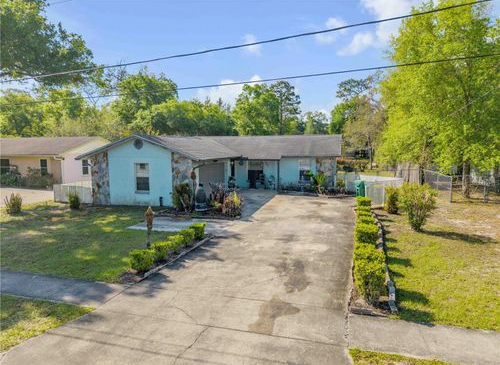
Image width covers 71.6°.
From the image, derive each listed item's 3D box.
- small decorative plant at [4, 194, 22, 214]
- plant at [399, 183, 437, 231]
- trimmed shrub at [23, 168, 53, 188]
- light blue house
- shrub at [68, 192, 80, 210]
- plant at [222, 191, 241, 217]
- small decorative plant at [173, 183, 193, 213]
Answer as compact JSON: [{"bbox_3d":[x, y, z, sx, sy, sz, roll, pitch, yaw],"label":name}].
[{"bbox_3d":[-11.675,1.041,17.060,0.560,0.830,0.550,2,7,17],"label":"small decorative plant"},{"bbox_3d":[6.381,0.940,13.123,1.350,1.750,1.300,1,8,18],"label":"plant"},{"bbox_3d":[-16.620,-0.370,26.998,2.000,1.500,1.250,1,8,18],"label":"trimmed shrub"},{"bbox_3d":[-0.688,-1.404,24.044,13.650,3.850,15.000,1,8,18],"label":"light blue house"},{"bbox_3d":[-9.391,0.944,18.506,0.620,0.900,0.620,0,6,0],"label":"shrub"},{"bbox_3d":[-0.849,0.972,16.097,0.800,1.150,0.800,1,8,18],"label":"plant"},{"bbox_3d":[-3.419,0.798,17.489,0.950,1.400,0.900,0,6,0],"label":"small decorative plant"}]

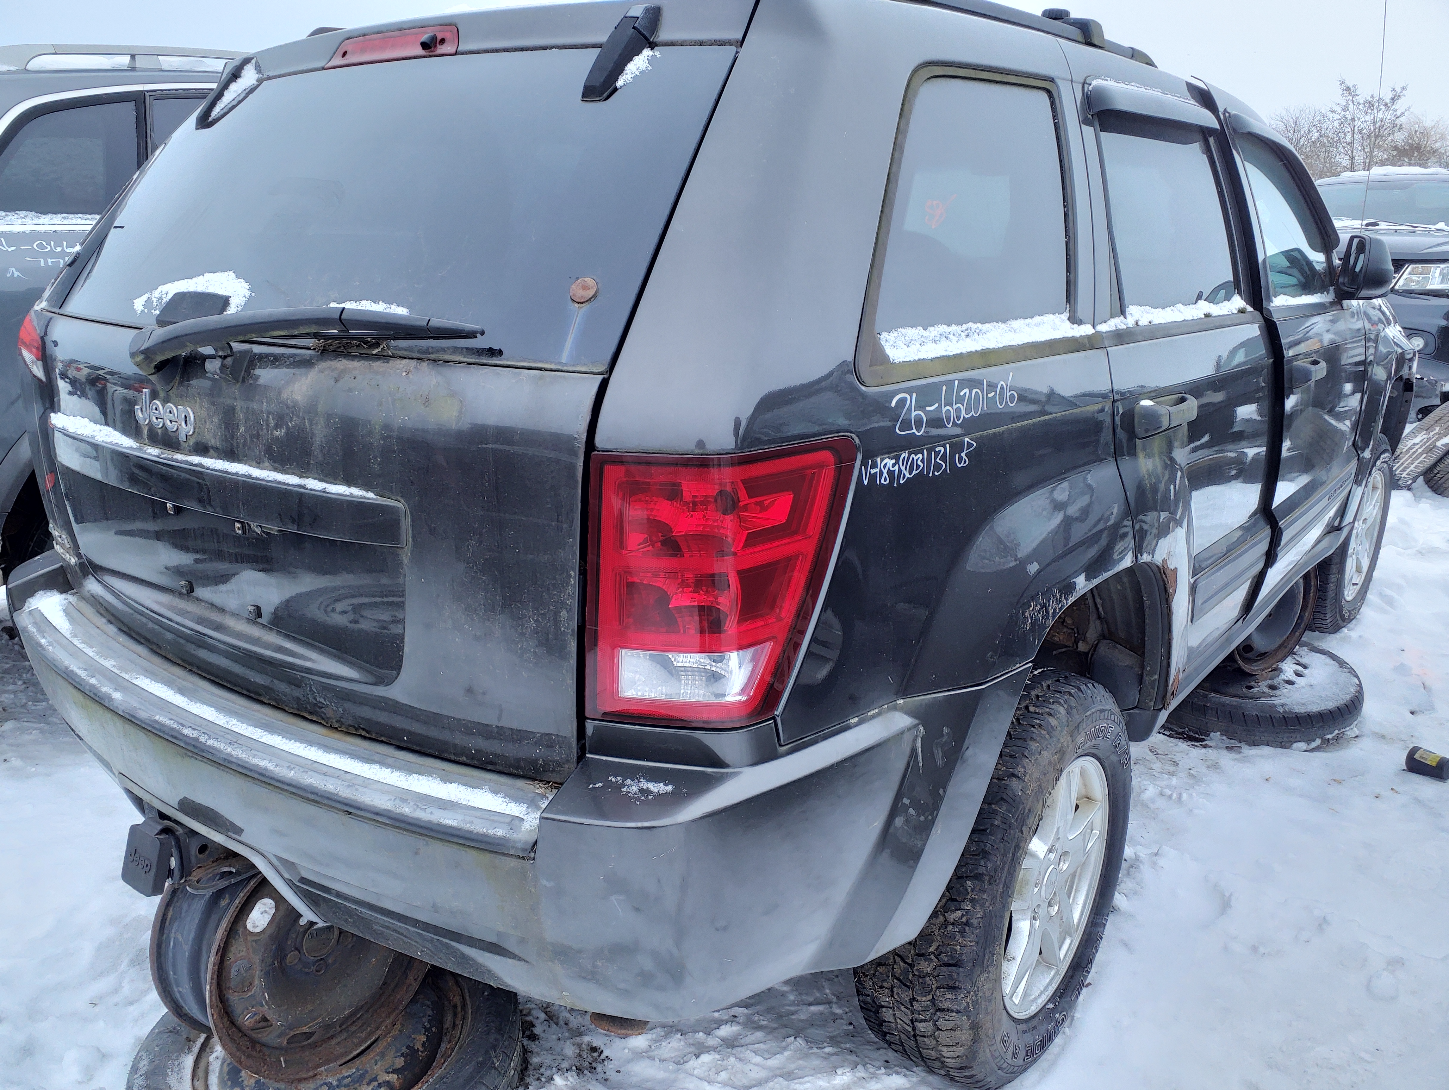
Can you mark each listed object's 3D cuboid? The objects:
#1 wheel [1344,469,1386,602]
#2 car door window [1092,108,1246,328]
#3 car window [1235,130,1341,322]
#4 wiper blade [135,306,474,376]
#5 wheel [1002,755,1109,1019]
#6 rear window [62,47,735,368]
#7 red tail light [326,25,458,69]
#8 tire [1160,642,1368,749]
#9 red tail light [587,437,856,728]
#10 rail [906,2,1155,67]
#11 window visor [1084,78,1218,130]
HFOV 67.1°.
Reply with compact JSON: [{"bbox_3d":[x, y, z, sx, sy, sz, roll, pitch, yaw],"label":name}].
[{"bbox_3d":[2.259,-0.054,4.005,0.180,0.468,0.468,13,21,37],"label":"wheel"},{"bbox_3d":[0.814,-0.596,1.987,0.050,0.385,0.820,-8,8,41],"label":"car door window"},{"bbox_3d":[1.458,-0.829,2.802,0.065,0.420,0.780,-9,8,42],"label":"car window"},{"bbox_3d":[-0.519,-0.230,1.289,0.620,0.100,0.080,5,17,31],"label":"wiper blade"},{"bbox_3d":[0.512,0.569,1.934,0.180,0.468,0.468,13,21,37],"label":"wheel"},{"bbox_3d":[-0.581,-0.481,1.540,1.320,0.490,0.090,13,-19,37],"label":"rear window"},{"bbox_3d":[-0.480,-0.727,1.596,0.310,0.065,0.045,13,-2,37],"label":"red tail light"},{"bbox_3d":[1.604,0.425,3.386,0.650,0.180,0.650,13,21,37],"label":"tire"},{"bbox_3d":[-0.007,0.040,1.152,0.205,0.305,0.210,13,21,37],"label":"red tail light"},{"bbox_3d":[0.502,-0.893,1.852,0.050,0.065,1.360,13,21,37],"label":"rail"},{"bbox_3d":[0.784,-0.769,1.946,0.050,0.090,0.690,-8,8,41],"label":"window visor"}]

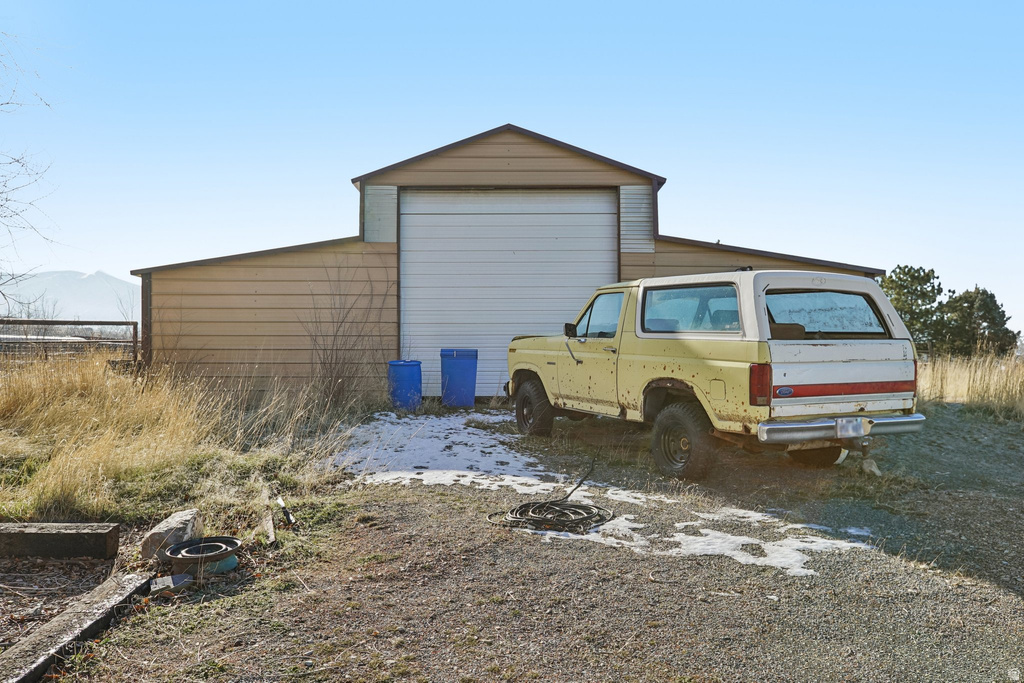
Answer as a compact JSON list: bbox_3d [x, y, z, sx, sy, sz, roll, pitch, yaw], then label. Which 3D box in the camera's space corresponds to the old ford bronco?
[{"bbox_3d":[1.710,0.260,8.120,1.970,1.850,4.480,0,1,-29],"label":"old ford bronco"}]

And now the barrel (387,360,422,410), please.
[{"bbox_3d":[-1.650,0.680,11.800,0.530,0.800,0.530,0,1,0],"label":"barrel"}]

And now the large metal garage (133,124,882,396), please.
[{"bbox_3d":[-0.050,-1.360,17.200,12.500,4.620,9.000,0,1,0],"label":"large metal garage"}]

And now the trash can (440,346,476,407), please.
[{"bbox_3d":[-0.840,0.560,12.200,0.590,0.930,0.580,0,1,0],"label":"trash can"}]

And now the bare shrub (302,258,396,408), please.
[{"bbox_3d":[-2.530,-0.120,12.000,1.450,2.350,1.250,0,1,0],"label":"bare shrub"}]

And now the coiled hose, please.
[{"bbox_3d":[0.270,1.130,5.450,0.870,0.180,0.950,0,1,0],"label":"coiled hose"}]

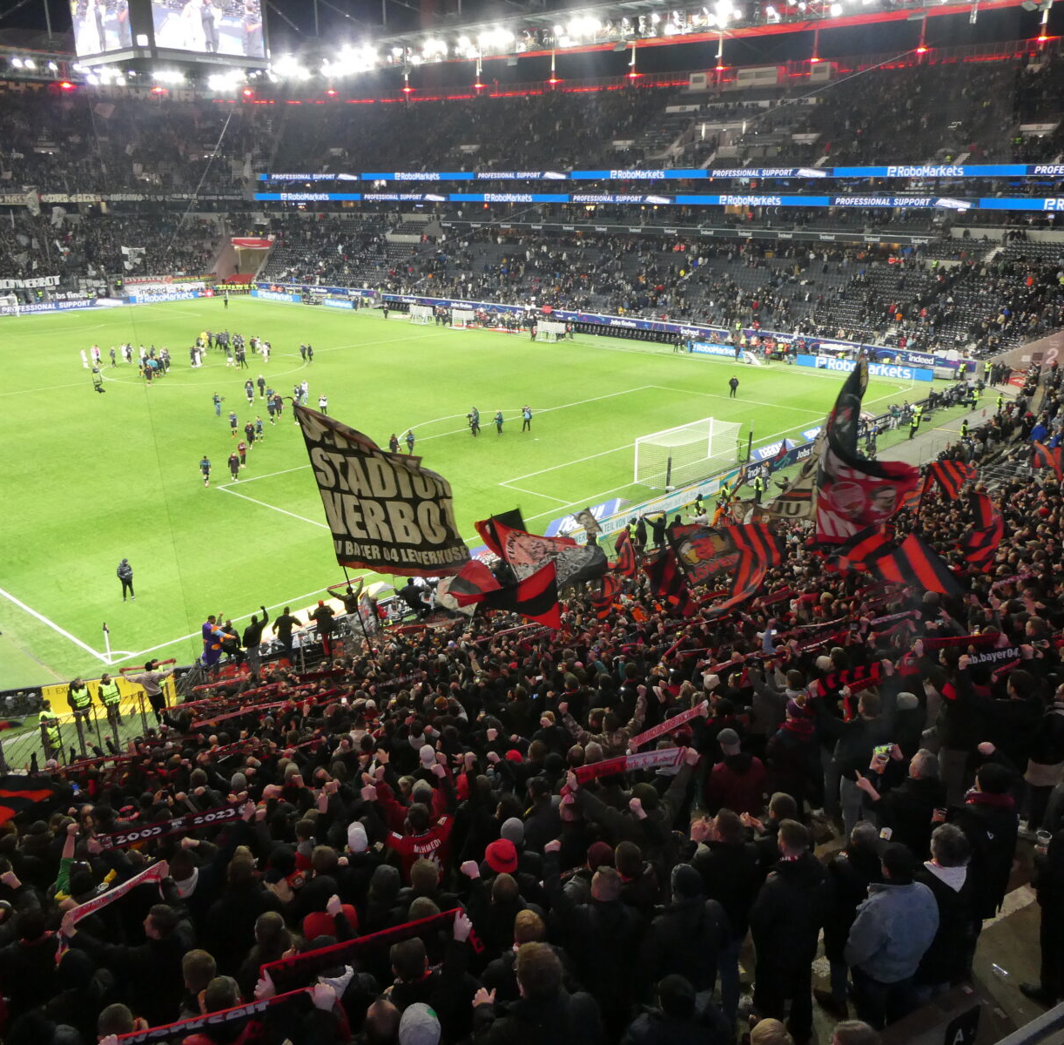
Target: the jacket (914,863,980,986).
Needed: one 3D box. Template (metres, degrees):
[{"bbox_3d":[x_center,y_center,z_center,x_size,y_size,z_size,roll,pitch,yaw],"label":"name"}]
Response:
[{"bbox_3d":[2.503,2.450,5.900,0.520,0.700,0.340,-5,19,-14],"label":"jacket"}]

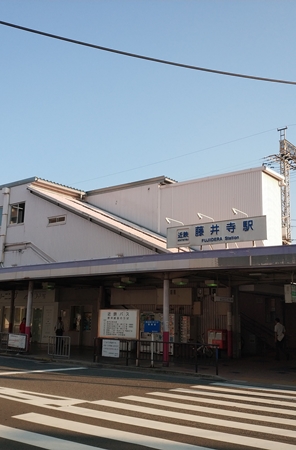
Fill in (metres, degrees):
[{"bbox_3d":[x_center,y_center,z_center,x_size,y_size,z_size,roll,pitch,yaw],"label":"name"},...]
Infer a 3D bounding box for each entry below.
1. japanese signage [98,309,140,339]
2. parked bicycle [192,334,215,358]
[{"bbox_3d":[-0.987,3.401,19.000,1.950,0.990,0.120,-8,-15,41],"label":"japanese signage"},{"bbox_3d":[2.299,5.022,22.983,1.500,0.993,0.520,-8,-13,42],"label":"parked bicycle"}]

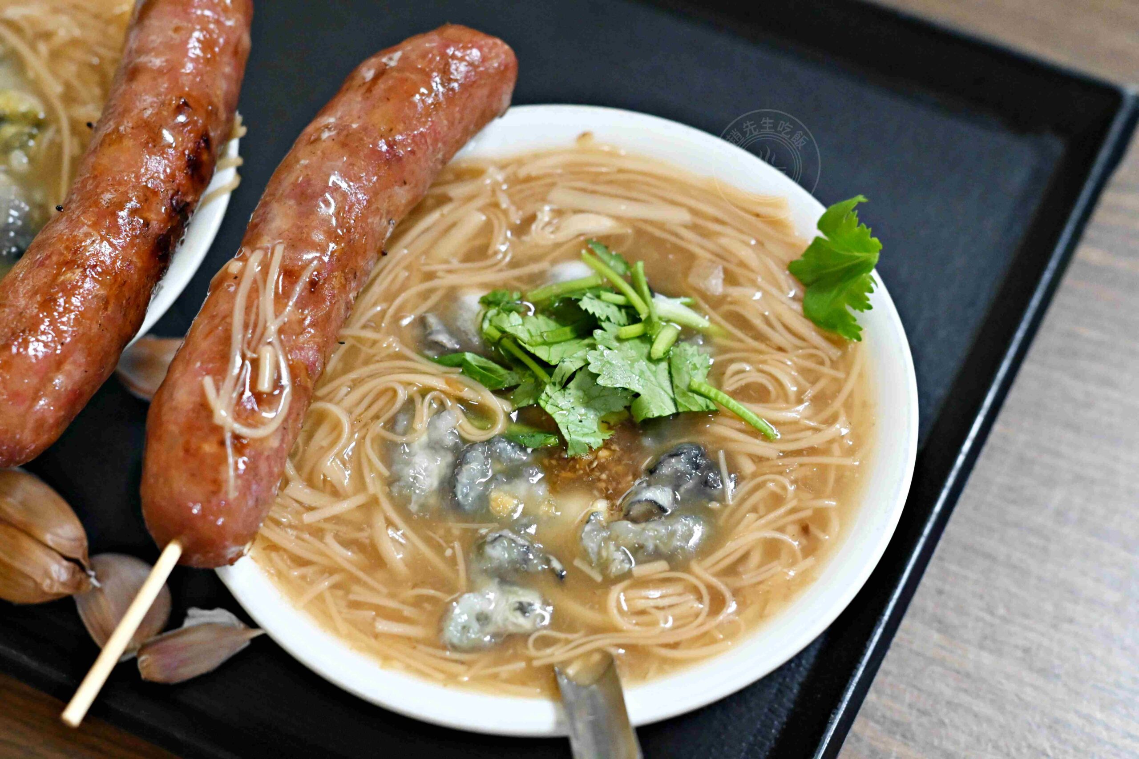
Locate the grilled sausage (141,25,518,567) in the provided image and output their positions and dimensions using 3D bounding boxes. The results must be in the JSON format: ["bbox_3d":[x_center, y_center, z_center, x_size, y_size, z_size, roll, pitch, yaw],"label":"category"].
[{"bbox_3d":[-0.052,-0.022,0.490,0.038,0.030,0.143,20,60,13],"label":"grilled sausage"}]

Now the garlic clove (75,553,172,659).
[{"bbox_3d":[-0.102,0.052,0.542,0.021,0.016,0.027,-16,58,-8],"label":"garlic clove"}]

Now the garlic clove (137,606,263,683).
[{"bbox_3d":[-0.084,0.060,0.537,0.029,0.013,0.015,-19,59,-10],"label":"garlic clove"}]

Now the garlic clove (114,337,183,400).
[{"bbox_3d":[-0.099,-0.002,0.576,0.027,0.015,0.018,21,60,14],"label":"garlic clove"}]

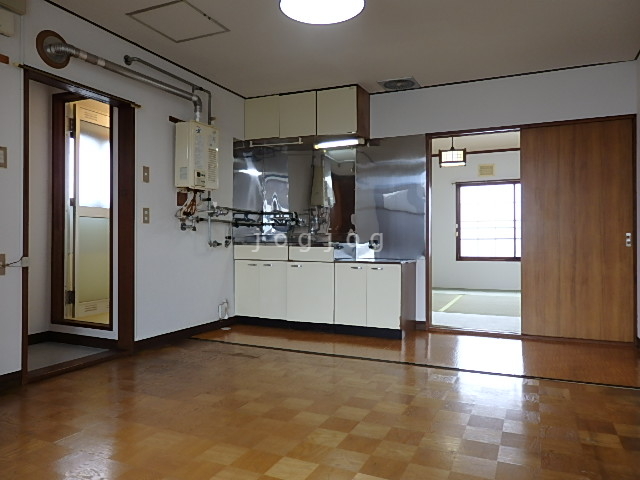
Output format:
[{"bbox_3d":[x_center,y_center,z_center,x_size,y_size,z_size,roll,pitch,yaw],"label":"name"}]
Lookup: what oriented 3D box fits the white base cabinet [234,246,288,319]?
[{"bbox_3d":[-0.458,0.404,4.674,0.605,0.710,0.530,0,0,24],"label":"white base cabinet"}]

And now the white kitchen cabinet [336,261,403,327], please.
[{"bbox_3d":[0.512,0.474,4.195,0.602,0.545,0.517,0,0,24],"label":"white kitchen cabinet"}]

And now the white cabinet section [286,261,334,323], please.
[{"bbox_3d":[0.021,0.471,4.415,0.475,0.545,0.517,0,0,24],"label":"white cabinet section"}]

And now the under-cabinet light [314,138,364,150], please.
[{"bbox_3d":[0.189,-0.936,4.490,0.530,0.070,0.090,0,0,24],"label":"under-cabinet light"}]

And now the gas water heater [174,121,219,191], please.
[{"bbox_3d":[-1.022,-0.683,3.854,0.165,0.530,0.380,0,0,24],"label":"gas water heater"}]

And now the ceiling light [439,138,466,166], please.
[{"bbox_3d":[1.756,-1.172,6.111,0.350,0.420,0.350,0,0,24],"label":"ceiling light"}]

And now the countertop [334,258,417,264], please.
[{"bbox_3d":[0.514,0.202,4.190,0.607,0.028,0.525,0,0,24],"label":"countertop"}]

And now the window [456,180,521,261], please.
[{"bbox_3d":[3.033,-0.292,7.196,1.750,1.265,0.100,0,0,24],"label":"window"}]

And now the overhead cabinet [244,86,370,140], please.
[{"bbox_3d":[-0.131,-1.190,4.574,1.195,0.435,0.359,0,0,24],"label":"overhead cabinet"}]

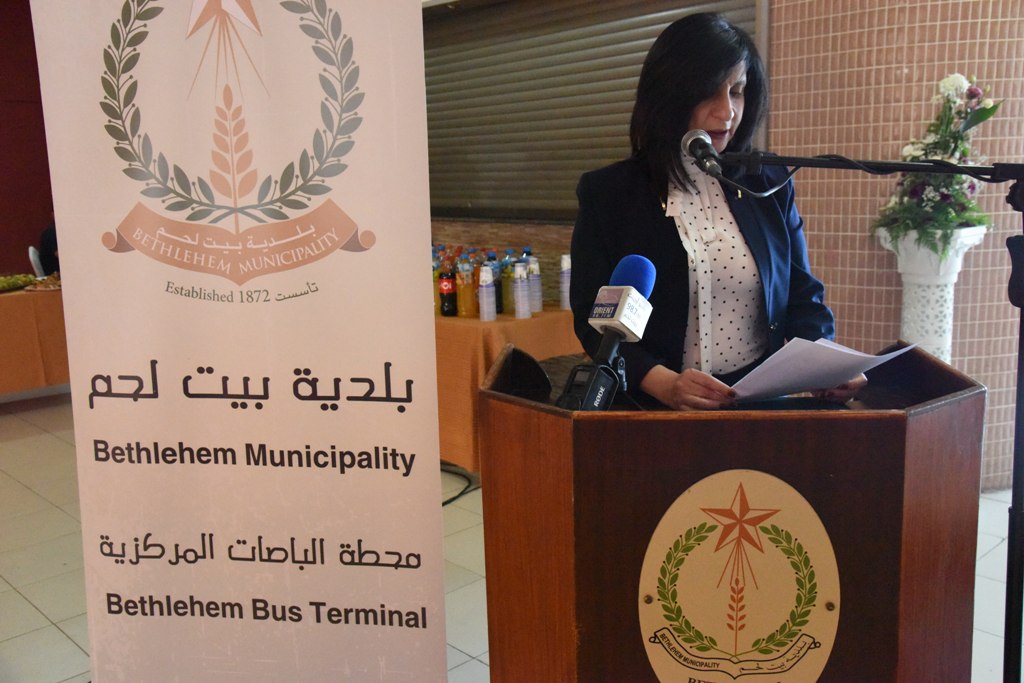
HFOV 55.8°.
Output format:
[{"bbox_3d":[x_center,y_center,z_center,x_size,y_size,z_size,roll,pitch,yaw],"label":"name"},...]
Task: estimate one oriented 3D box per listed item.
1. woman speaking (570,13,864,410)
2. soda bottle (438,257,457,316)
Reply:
[{"bbox_3d":[0.349,0.280,1.805,0.490,1.710,0.420,-2,11,-2],"label":"woman speaking"},{"bbox_3d":[-0.313,-0.269,4.692,0.087,0.288,0.087,-2,11,-4],"label":"soda bottle"}]

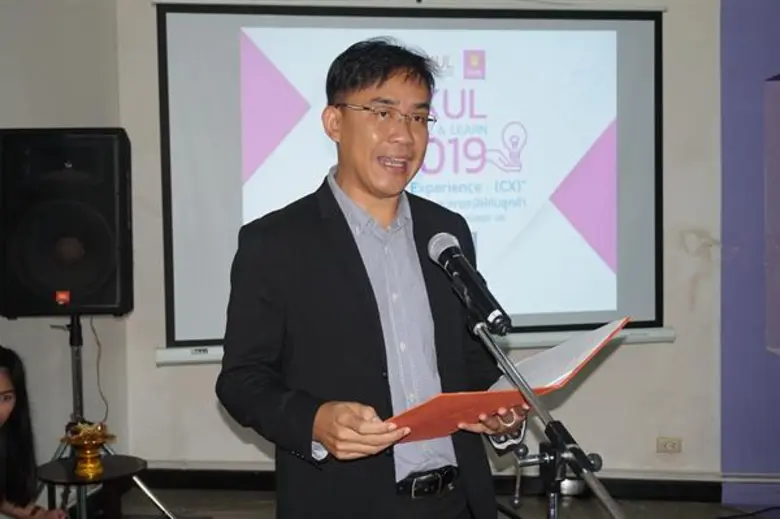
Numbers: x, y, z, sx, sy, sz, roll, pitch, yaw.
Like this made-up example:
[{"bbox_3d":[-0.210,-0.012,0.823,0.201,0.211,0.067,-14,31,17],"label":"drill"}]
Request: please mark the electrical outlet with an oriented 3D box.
[{"bbox_3d":[1.315,0.877,4.900,0.118,0.073,0.015,-1,3,8],"label":"electrical outlet"}]

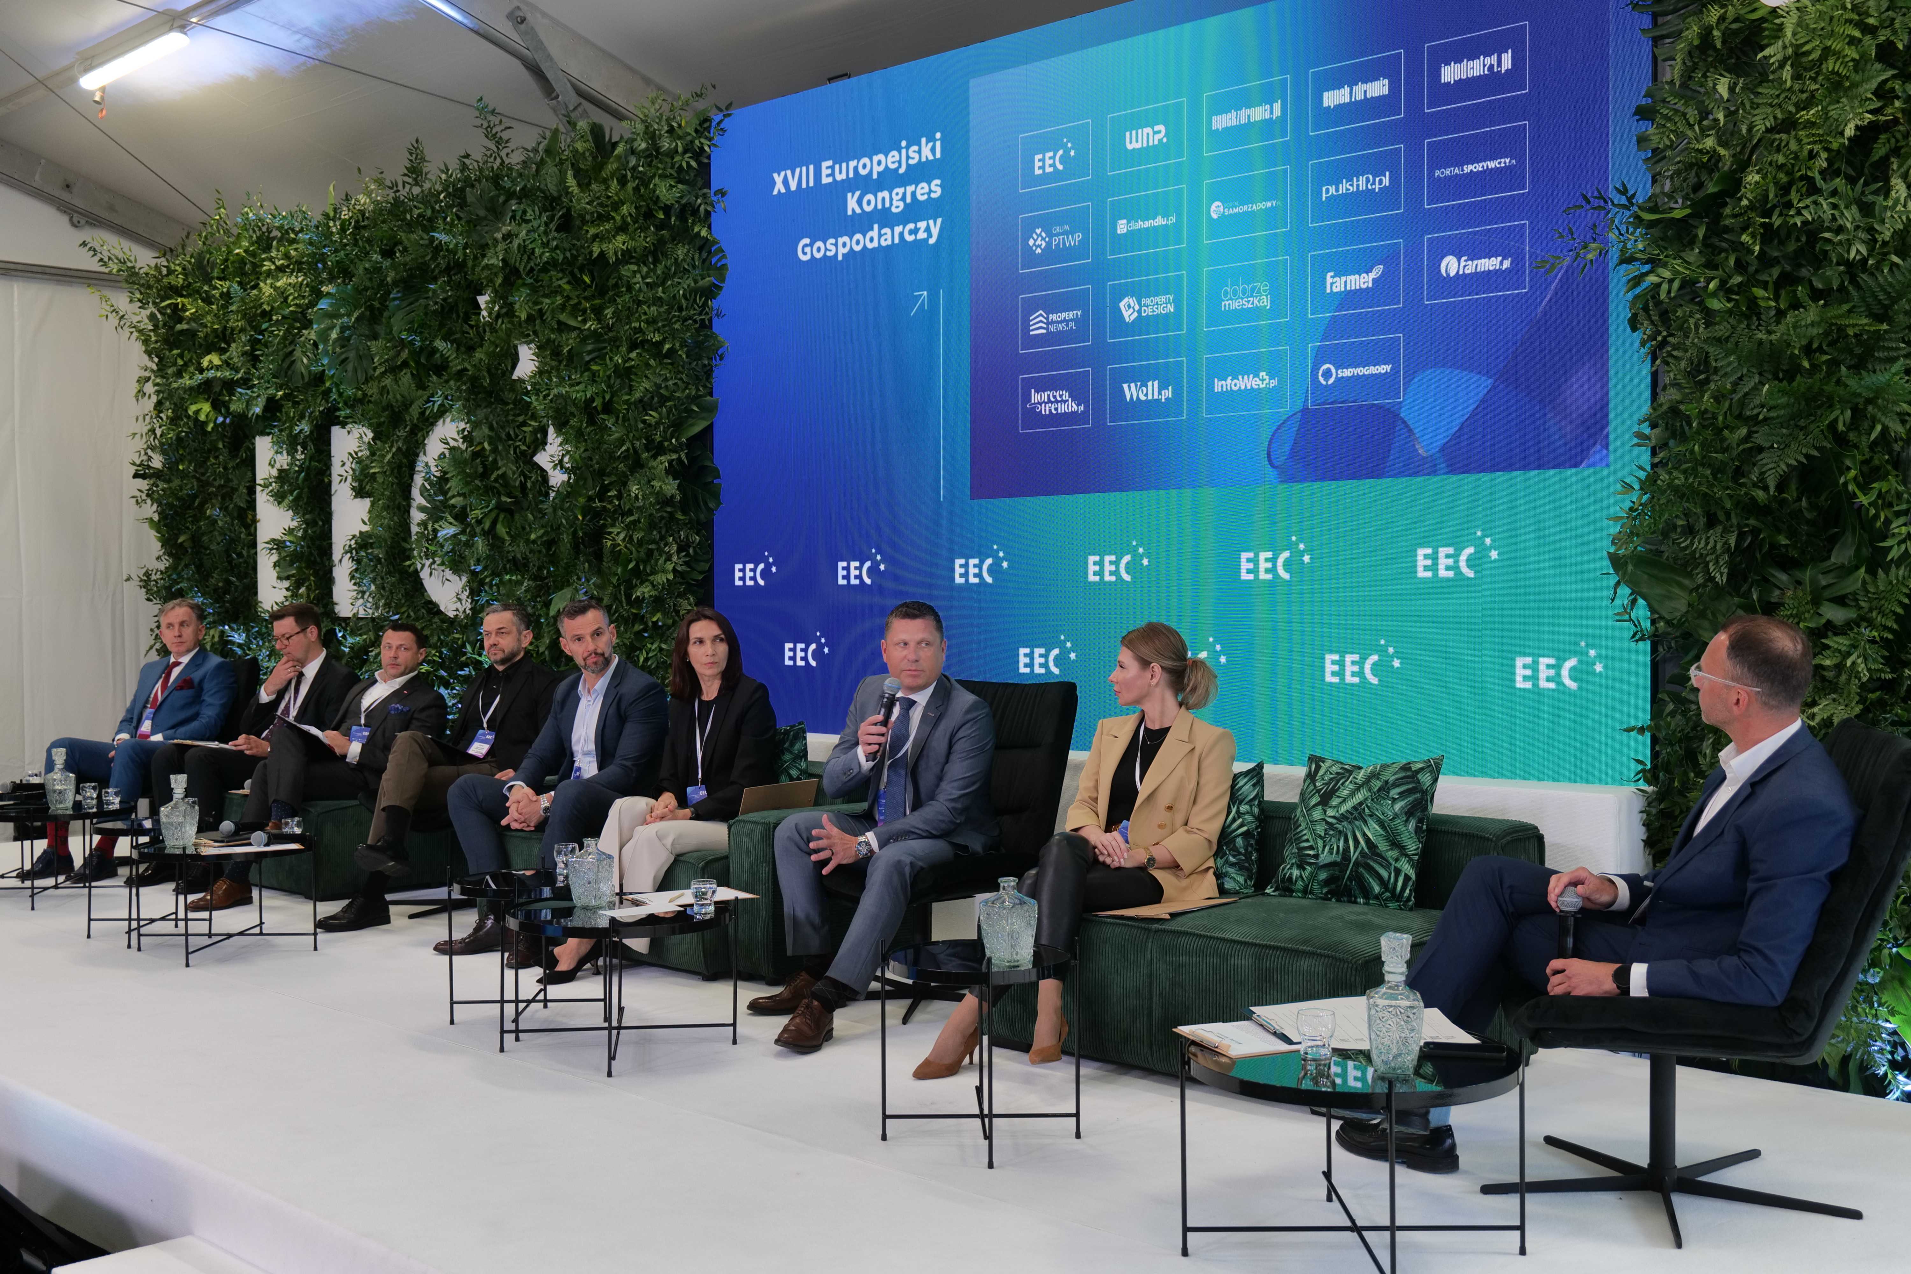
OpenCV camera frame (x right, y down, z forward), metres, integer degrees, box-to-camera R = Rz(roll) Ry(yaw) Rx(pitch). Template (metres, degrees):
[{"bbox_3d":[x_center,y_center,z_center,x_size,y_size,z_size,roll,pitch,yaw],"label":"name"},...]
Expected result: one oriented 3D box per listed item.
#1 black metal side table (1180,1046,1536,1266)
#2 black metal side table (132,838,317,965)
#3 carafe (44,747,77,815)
[{"bbox_3d":[0.729,0.933,3.493,0.625,0.400,0.625,0,1,1],"label":"black metal side table"},{"bbox_3d":[-2.516,0.885,6.595,0.625,0.400,0.625,0,1,3],"label":"black metal side table"},{"bbox_3d":[-3.632,0.573,7.750,0.095,0.250,0.095,0,1,8],"label":"carafe"}]

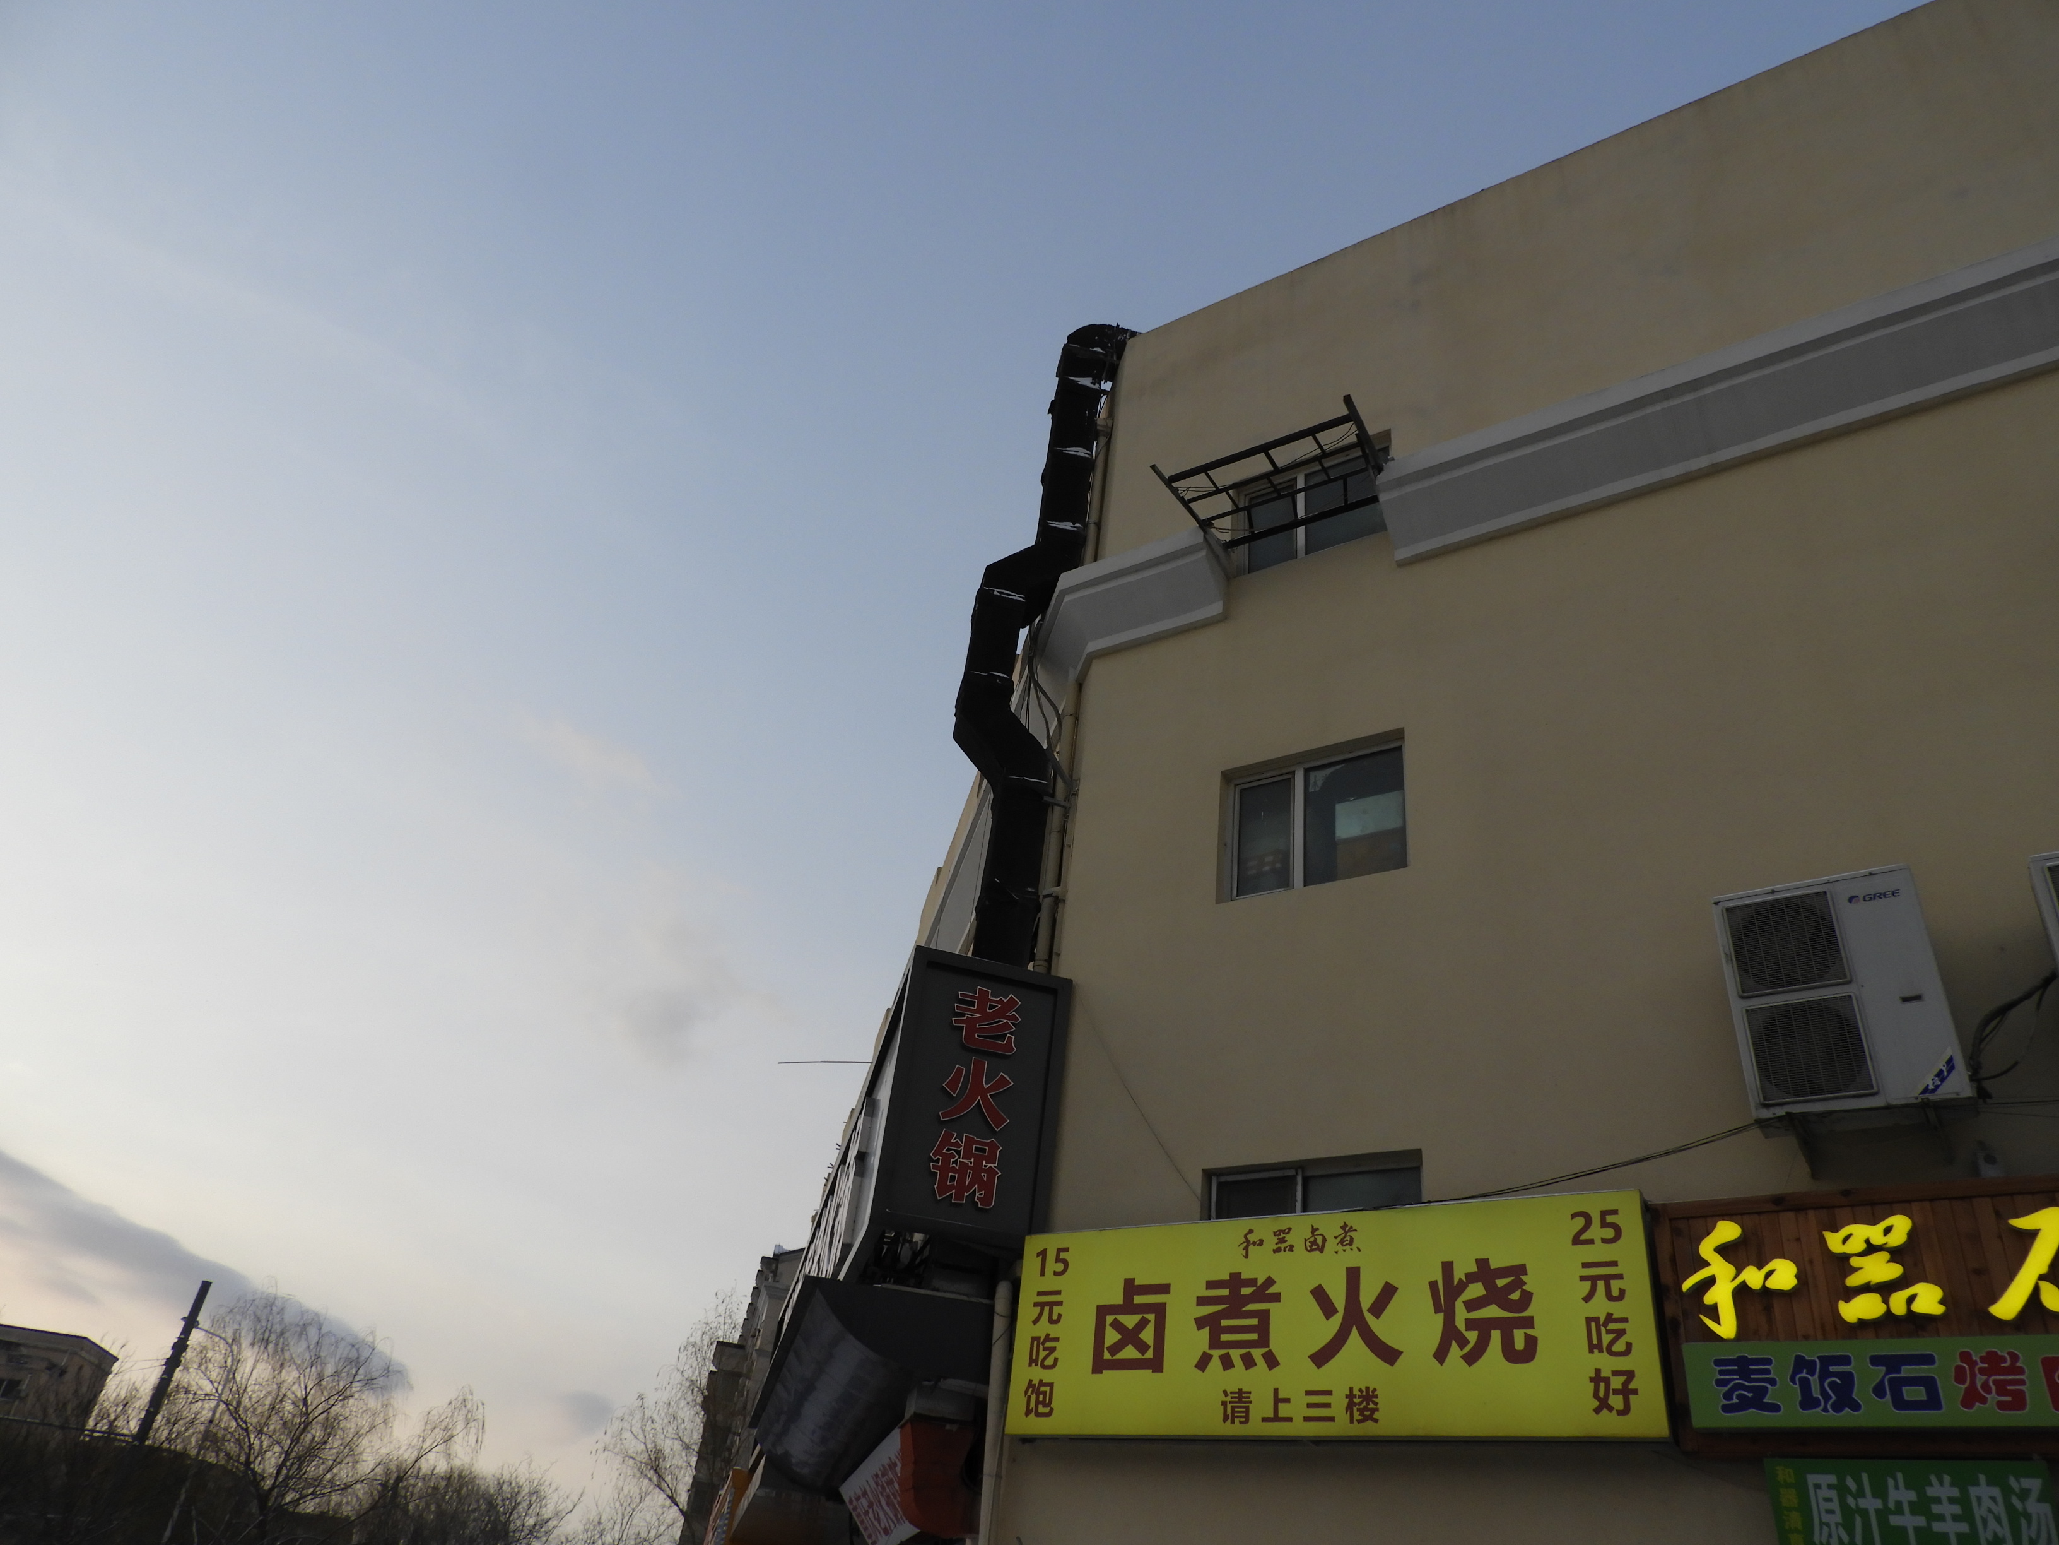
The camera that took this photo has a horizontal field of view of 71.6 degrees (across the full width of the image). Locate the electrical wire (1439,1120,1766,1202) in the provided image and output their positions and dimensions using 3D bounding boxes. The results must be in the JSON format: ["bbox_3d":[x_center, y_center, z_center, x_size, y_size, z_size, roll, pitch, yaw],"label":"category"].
[{"bbox_3d":[3.031,2.116,7.708,1.850,0.180,0.050,-25,-45,38],"label":"electrical wire"}]

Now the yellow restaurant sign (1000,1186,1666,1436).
[{"bbox_3d":[1.617,3.242,8.357,3.895,1.216,0.200,-15,-39,29],"label":"yellow restaurant sign"}]

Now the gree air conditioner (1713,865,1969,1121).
[{"bbox_3d":[4.186,1.199,7.396,0.937,1.262,0.340,-15,-39,29],"label":"gree air conditioner"}]

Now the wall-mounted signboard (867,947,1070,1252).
[{"bbox_3d":[-0.387,2.303,10.121,1.200,2.006,0.250,12,-34,-8],"label":"wall-mounted signboard"}]

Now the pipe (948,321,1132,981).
[{"bbox_3d":[0.059,-1.529,13.194,1.100,7.700,0.550,12,-34,-8],"label":"pipe"}]

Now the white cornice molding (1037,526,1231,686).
[{"bbox_3d":[0.796,-1.413,12.687,2.000,0.900,0.550,-15,-39,29],"label":"white cornice molding"}]

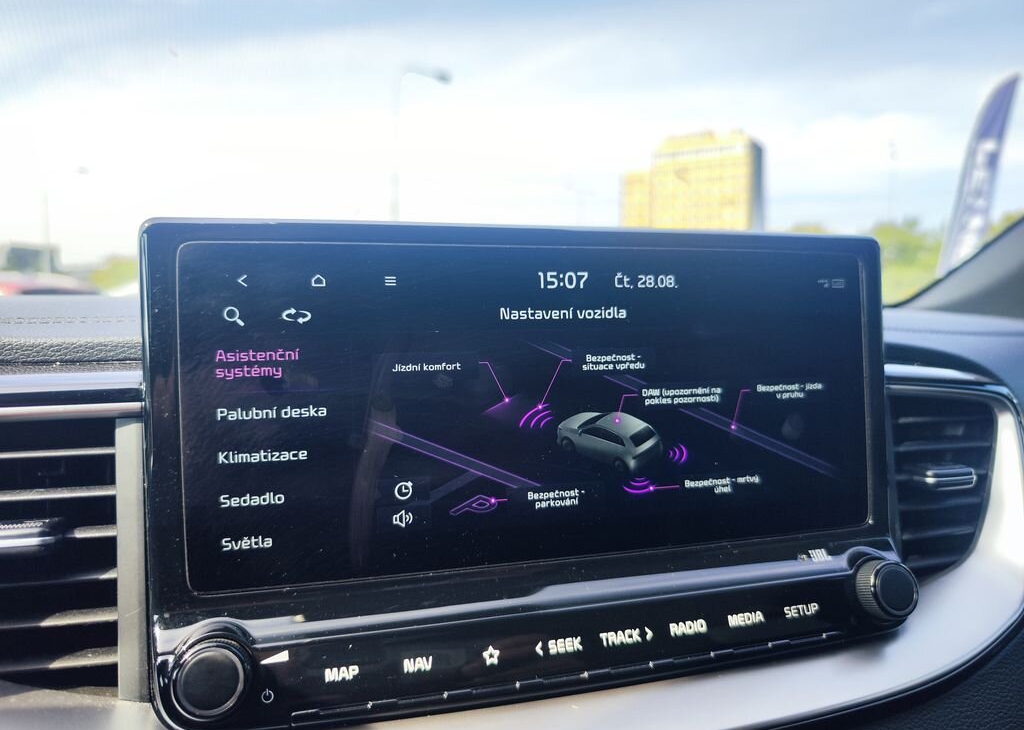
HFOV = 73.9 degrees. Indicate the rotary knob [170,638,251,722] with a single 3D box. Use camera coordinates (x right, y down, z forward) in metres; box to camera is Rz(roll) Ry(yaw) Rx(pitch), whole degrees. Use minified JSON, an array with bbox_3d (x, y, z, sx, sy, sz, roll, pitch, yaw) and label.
[{"bbox_3d":[-0.084,0.088,0.191,0.020,0.020,0.010,-1,-12,-15],"label":"rotary knob"}]

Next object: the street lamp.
[{"bbox_3d":[-3.250,-6.127,25.785,2.500,9.700,0.350,-4,7,-37],"label":"street lamp"}]

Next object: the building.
[{"bbox_3d":[50.900,-39.396,188.611,35.000,45.500,18.000,3,6,32],"label":"building"}]

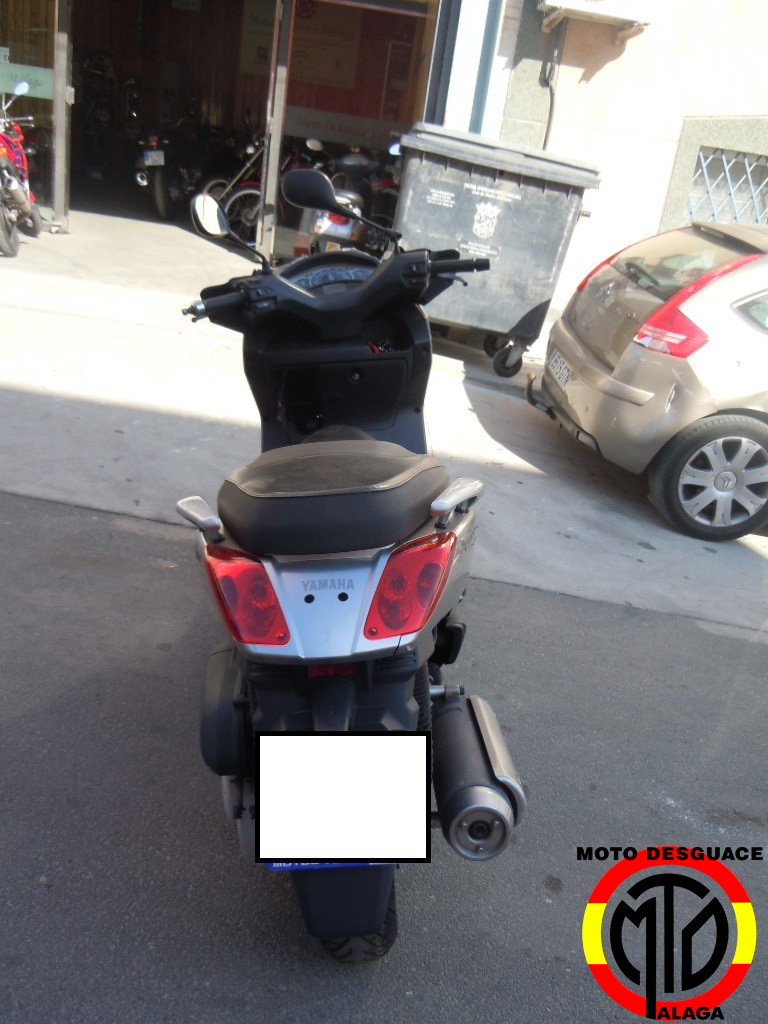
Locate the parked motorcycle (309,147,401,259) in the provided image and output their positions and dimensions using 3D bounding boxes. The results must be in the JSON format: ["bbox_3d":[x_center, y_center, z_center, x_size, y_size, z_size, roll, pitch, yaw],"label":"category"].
[{"bbox_3d":[-0.230,-2.223,7.050,0.750,1.140,1.850,10,22,4],"label":"parked motorcycle"}]

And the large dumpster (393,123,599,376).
[{"bbox_3d":[0.686,-1.840,6.331,1.309,1.451,1.000,14,22,3],"label":"large dumpster"}]

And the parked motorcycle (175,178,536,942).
[{"bbox_3d":[-0.095,-0.119,2.197,0.790,1.330,2.150,-2,22,-1],"label":"parked motorcycle"}]

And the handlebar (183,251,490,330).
[{"bbox_3d":[-0.121,-0.583,2.317,0.790,0.170,0.250,-7,22,-8],"label":"handlebar"}]

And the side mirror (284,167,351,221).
[{"bbox_3d":[-0.185,-0.849,2.359,0.175,0.125,0.070,7,22,-4],"label":"side mirror"}]

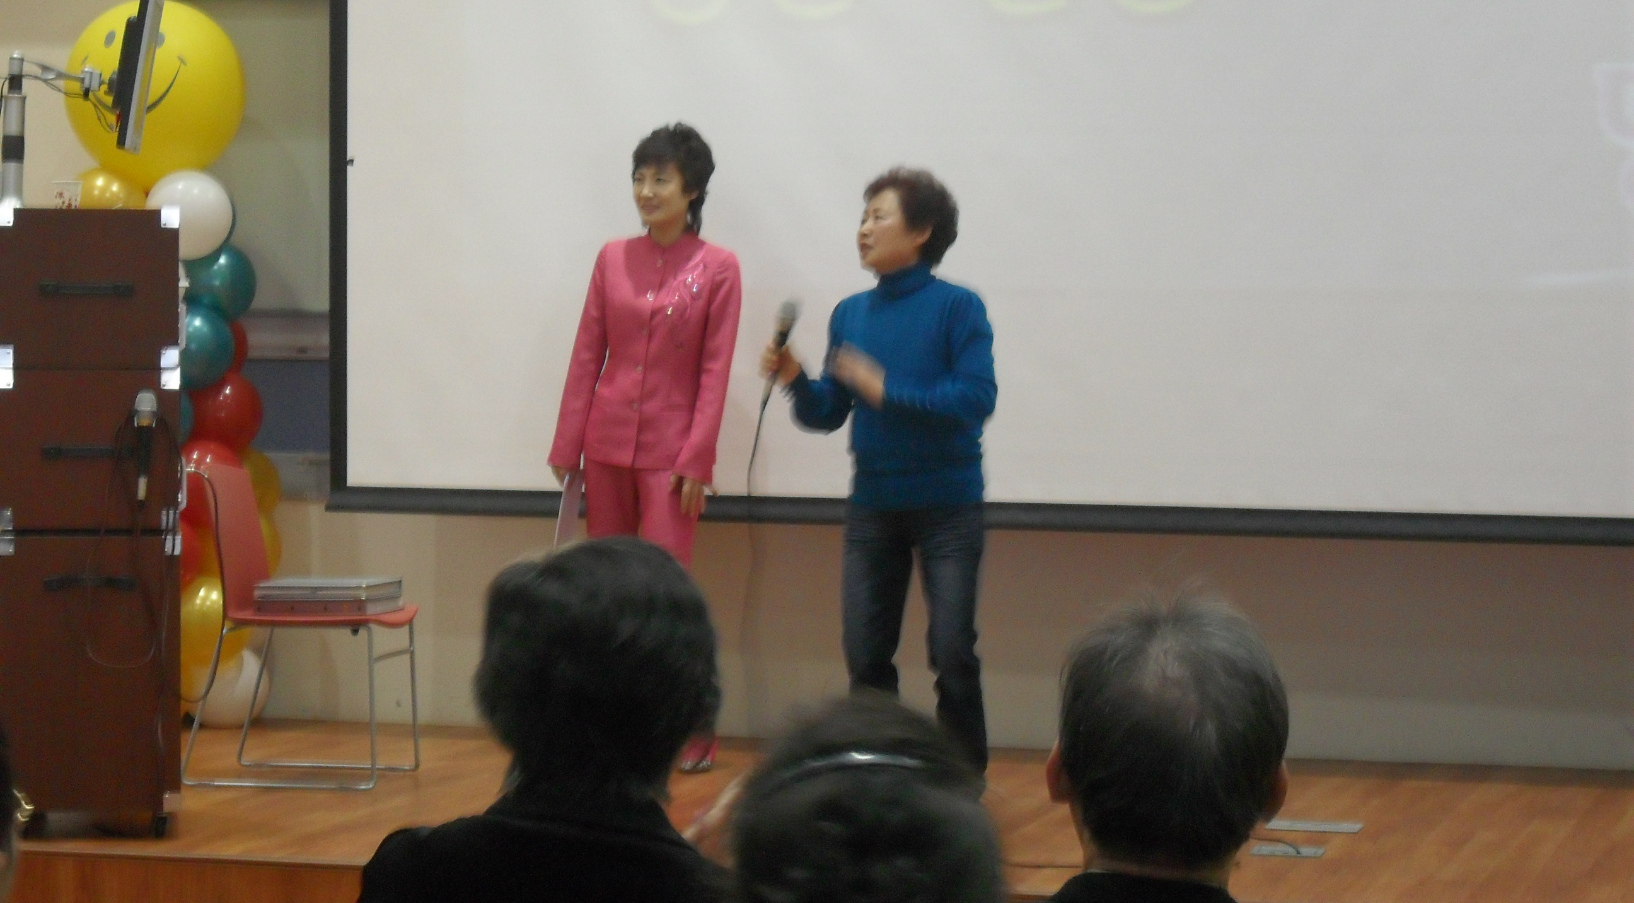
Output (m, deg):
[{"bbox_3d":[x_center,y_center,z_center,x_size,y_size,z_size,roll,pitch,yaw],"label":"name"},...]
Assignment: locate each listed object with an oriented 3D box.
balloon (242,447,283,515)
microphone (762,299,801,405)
[{"bbox_3d":[-1.641,0.086,12.200,0.225,0.230,0.225,0,2,0],"label":"balloon"},{"bbox_3d":[-0.089,-0.244,10.350,0.050,0.245,0.050,14,6,0],"label":"microphone"}]

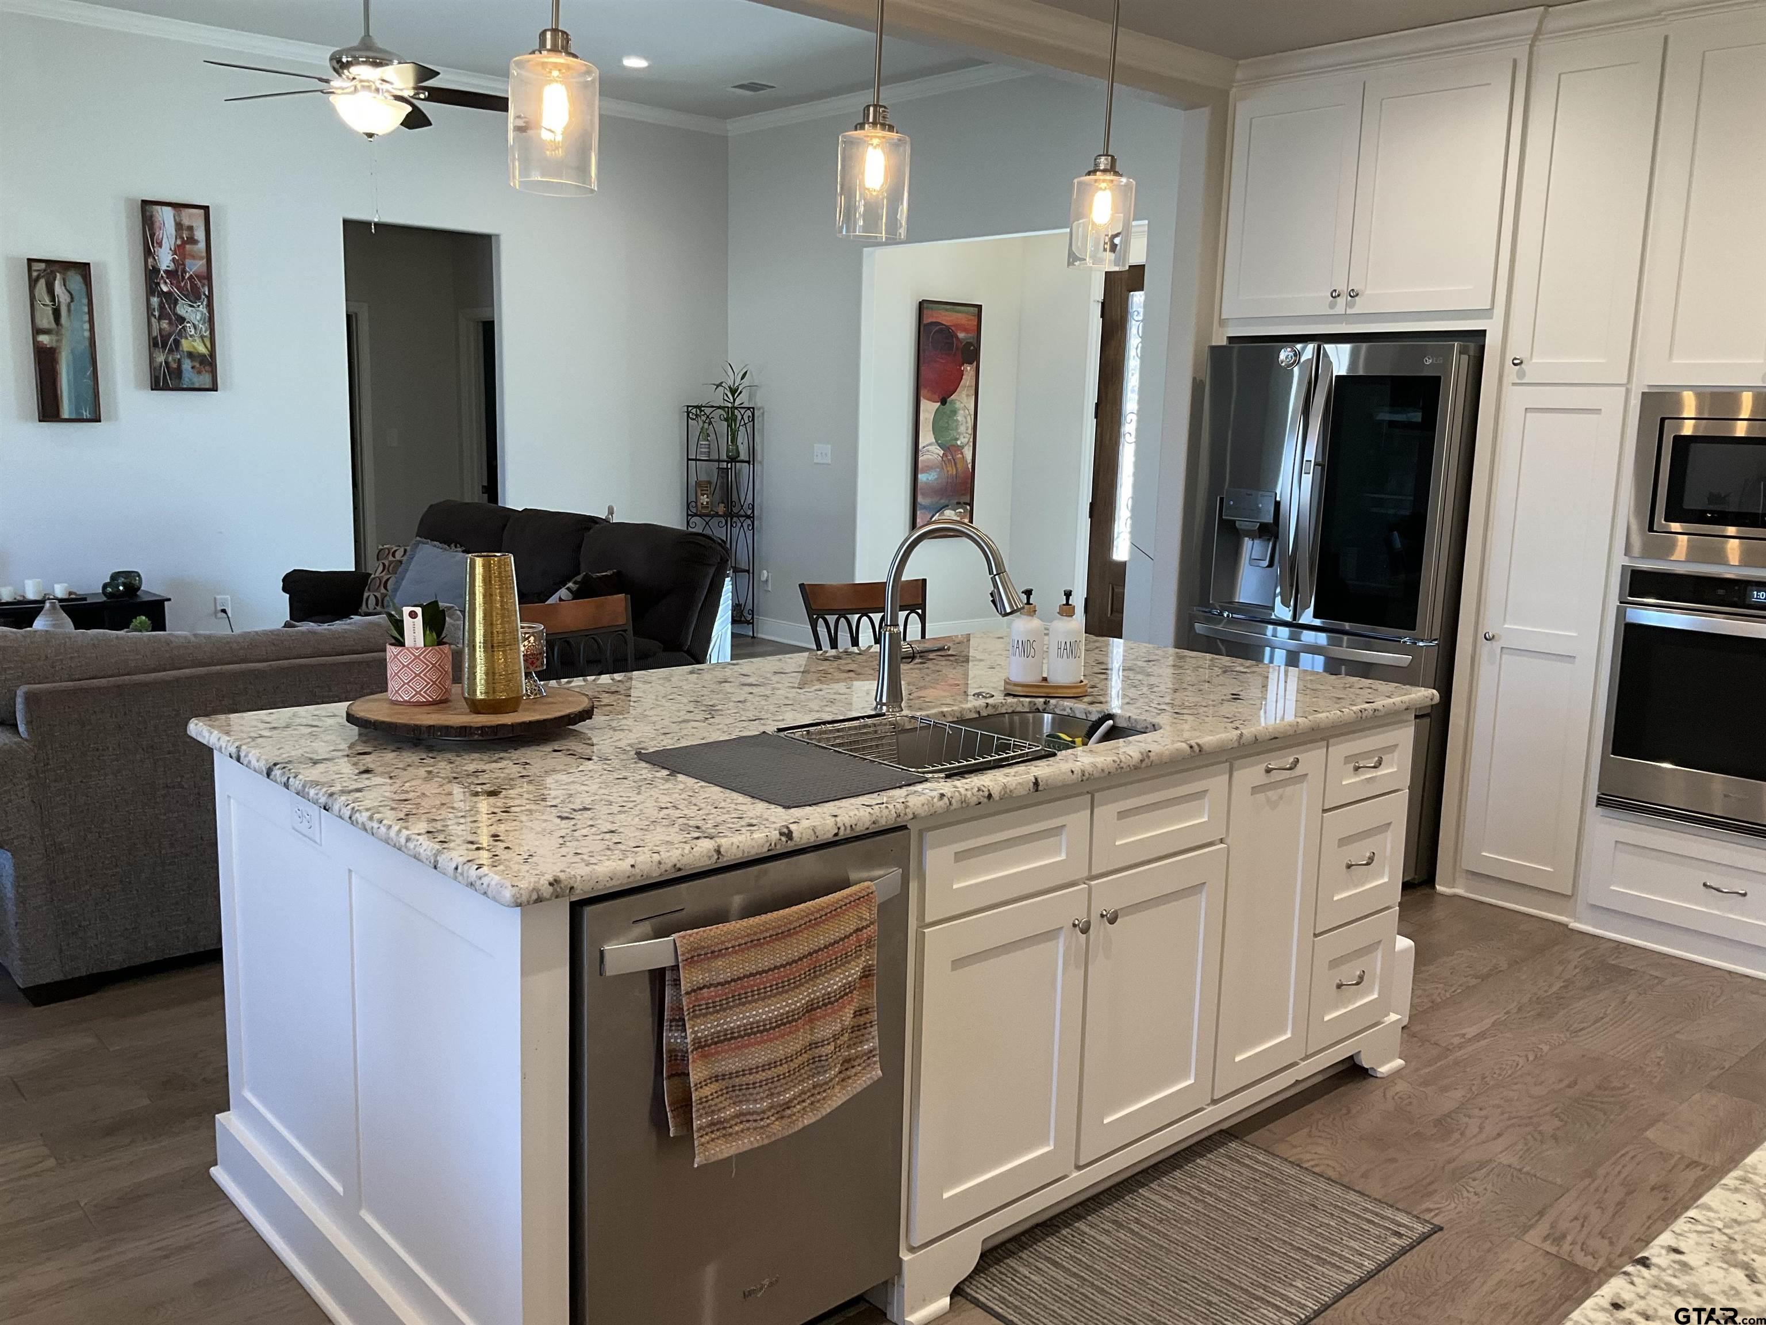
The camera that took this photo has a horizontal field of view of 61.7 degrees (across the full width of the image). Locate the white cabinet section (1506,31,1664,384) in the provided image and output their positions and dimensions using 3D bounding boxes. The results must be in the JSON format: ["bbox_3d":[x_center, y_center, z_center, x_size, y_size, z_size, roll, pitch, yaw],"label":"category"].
[{"bbox_3d":[2.312,-1.368,4.617,0.560,1.000,0.378,-7,13,-41],"label":"white cabinet section"}]

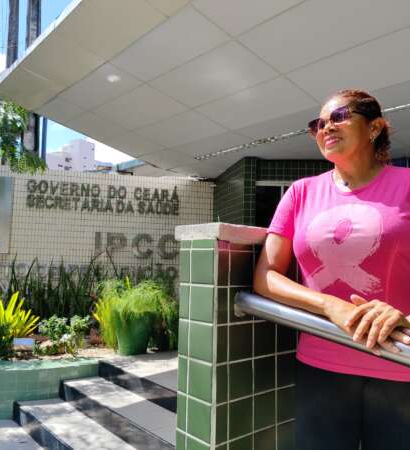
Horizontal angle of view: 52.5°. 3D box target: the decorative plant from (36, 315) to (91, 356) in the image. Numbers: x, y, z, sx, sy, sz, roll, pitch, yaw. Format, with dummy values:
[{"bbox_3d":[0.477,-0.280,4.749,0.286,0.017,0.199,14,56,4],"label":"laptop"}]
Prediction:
[{"bbox_3d":[-1.674,1.307,4.920,0.640,0.430,0.500,3,-5,-19],"label":"decorative plant"}]

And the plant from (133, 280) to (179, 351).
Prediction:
[{"bbox_3d":[-0.581,1.131,5.200,0.600,0.840,0.580,2,-4,-6],"label":"plant"}]

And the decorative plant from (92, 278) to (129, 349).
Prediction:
[{"bbox_3d":[-1.170,1.096,5.150,0.480,0.820,0.480,2,-5,-13],"label":"decorative plant"}]

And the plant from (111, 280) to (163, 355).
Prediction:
[{"bbox_3d":[-0.792,1.085,4.880,0.600,0.820,0.580,2,-5,-9],"label":"plant"}]

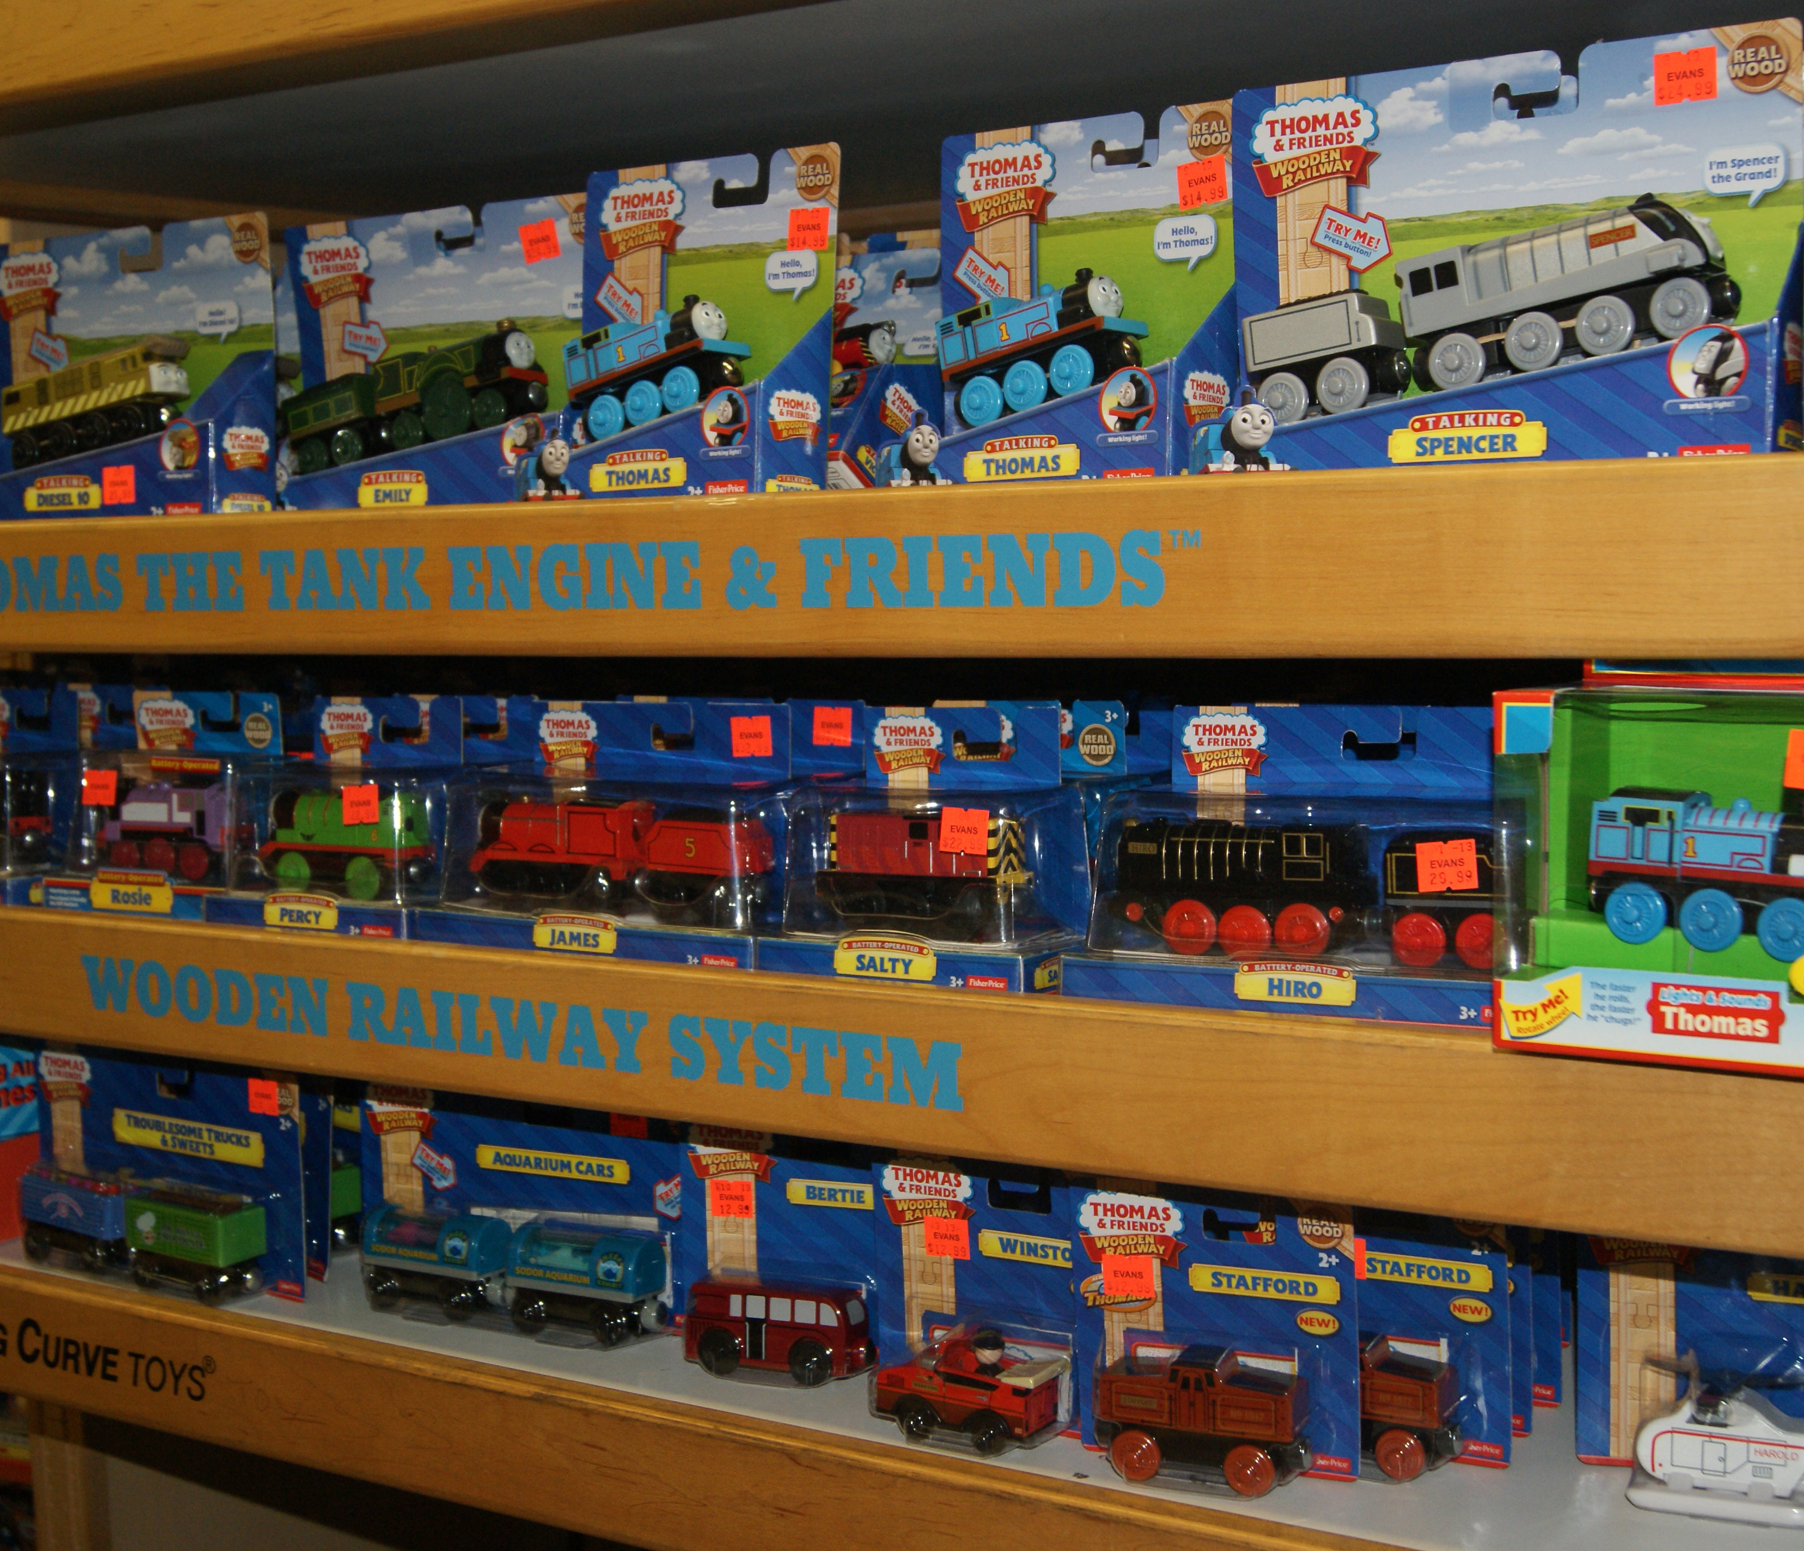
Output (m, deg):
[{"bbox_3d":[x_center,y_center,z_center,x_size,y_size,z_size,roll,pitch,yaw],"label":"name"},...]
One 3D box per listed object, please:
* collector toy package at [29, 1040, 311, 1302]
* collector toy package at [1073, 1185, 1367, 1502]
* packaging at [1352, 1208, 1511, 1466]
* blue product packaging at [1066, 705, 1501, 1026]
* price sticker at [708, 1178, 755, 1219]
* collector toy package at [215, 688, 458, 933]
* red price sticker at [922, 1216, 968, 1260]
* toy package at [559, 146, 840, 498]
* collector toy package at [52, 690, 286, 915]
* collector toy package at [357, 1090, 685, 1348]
[{"bbox_3d":[-0.346,0.180,1.136,0.174,0.102,0.035,2,6,34],"label":"collector toy package"},{"bbox_3d":[0.102,0.195,0.863,0.101,0.102,0.037,0,8,23],"label":"collector toy package"},{"bbox_3d":[0.168,0.204,0.935,0.108,0.111,0.035,1,8,27],"label":"packaging"},{"bbox_3d":[0.139,0.027,0.823,0.170,0.093,0.055,2,9,32],"label":"blue product packaging"},{"bbox_3d":[-0.073,0.183,1.088,0.020,0.016,0.001,-1,5,22],"label":"price sticker"},{"bbox_3d":[-0.255,0.017,1.139,0.119,0.101,0.057,2,8,30],"label":"collector toy package"},{"bbox_3d":[0.018,0.185,1.003,0.020,0.016,0.001,0,7,30],"label":"red price sticker"},{"bbox_3d":[-0.095,-0.182,1.014,0.127,0.140,0.047,3,4,34],"label":"toy package"},{"bbox_3d":[-0.329,0.011,1.121,0.113,0.091,0.053,2,9,32],"label":"collector toy package"},{"bbox_3d":[-0.168,0.182,1.057,0.173,0.102,0.036,1,7,27],"label":"collector toy package"}]

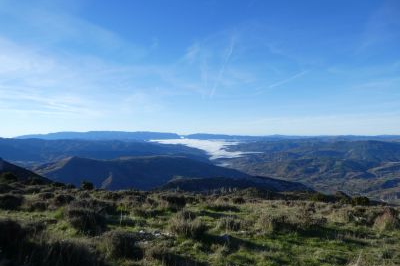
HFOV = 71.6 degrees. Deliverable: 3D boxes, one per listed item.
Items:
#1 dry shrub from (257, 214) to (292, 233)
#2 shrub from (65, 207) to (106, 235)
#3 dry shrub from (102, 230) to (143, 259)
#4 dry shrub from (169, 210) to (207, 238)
[{"bbox_3d":[1.800,2.187,6.700,0.870,0.454,0.739,0,0,0],"label":"dry shrub"},{"bbox_3d":[-2.519,1.947,6.100,0.924,0.579,0.785,0,0,0],"label":"shrub"},{"bbox_3d":[-1.328,1.910,4.750,0.685,0.483,0.617,0,0,0],"label":"dry shrub"},{"bbox_3d":[-0.275,1.991,6.100,0.836,0.579,0.752,0,0,0],"label":"dry shrub"}]

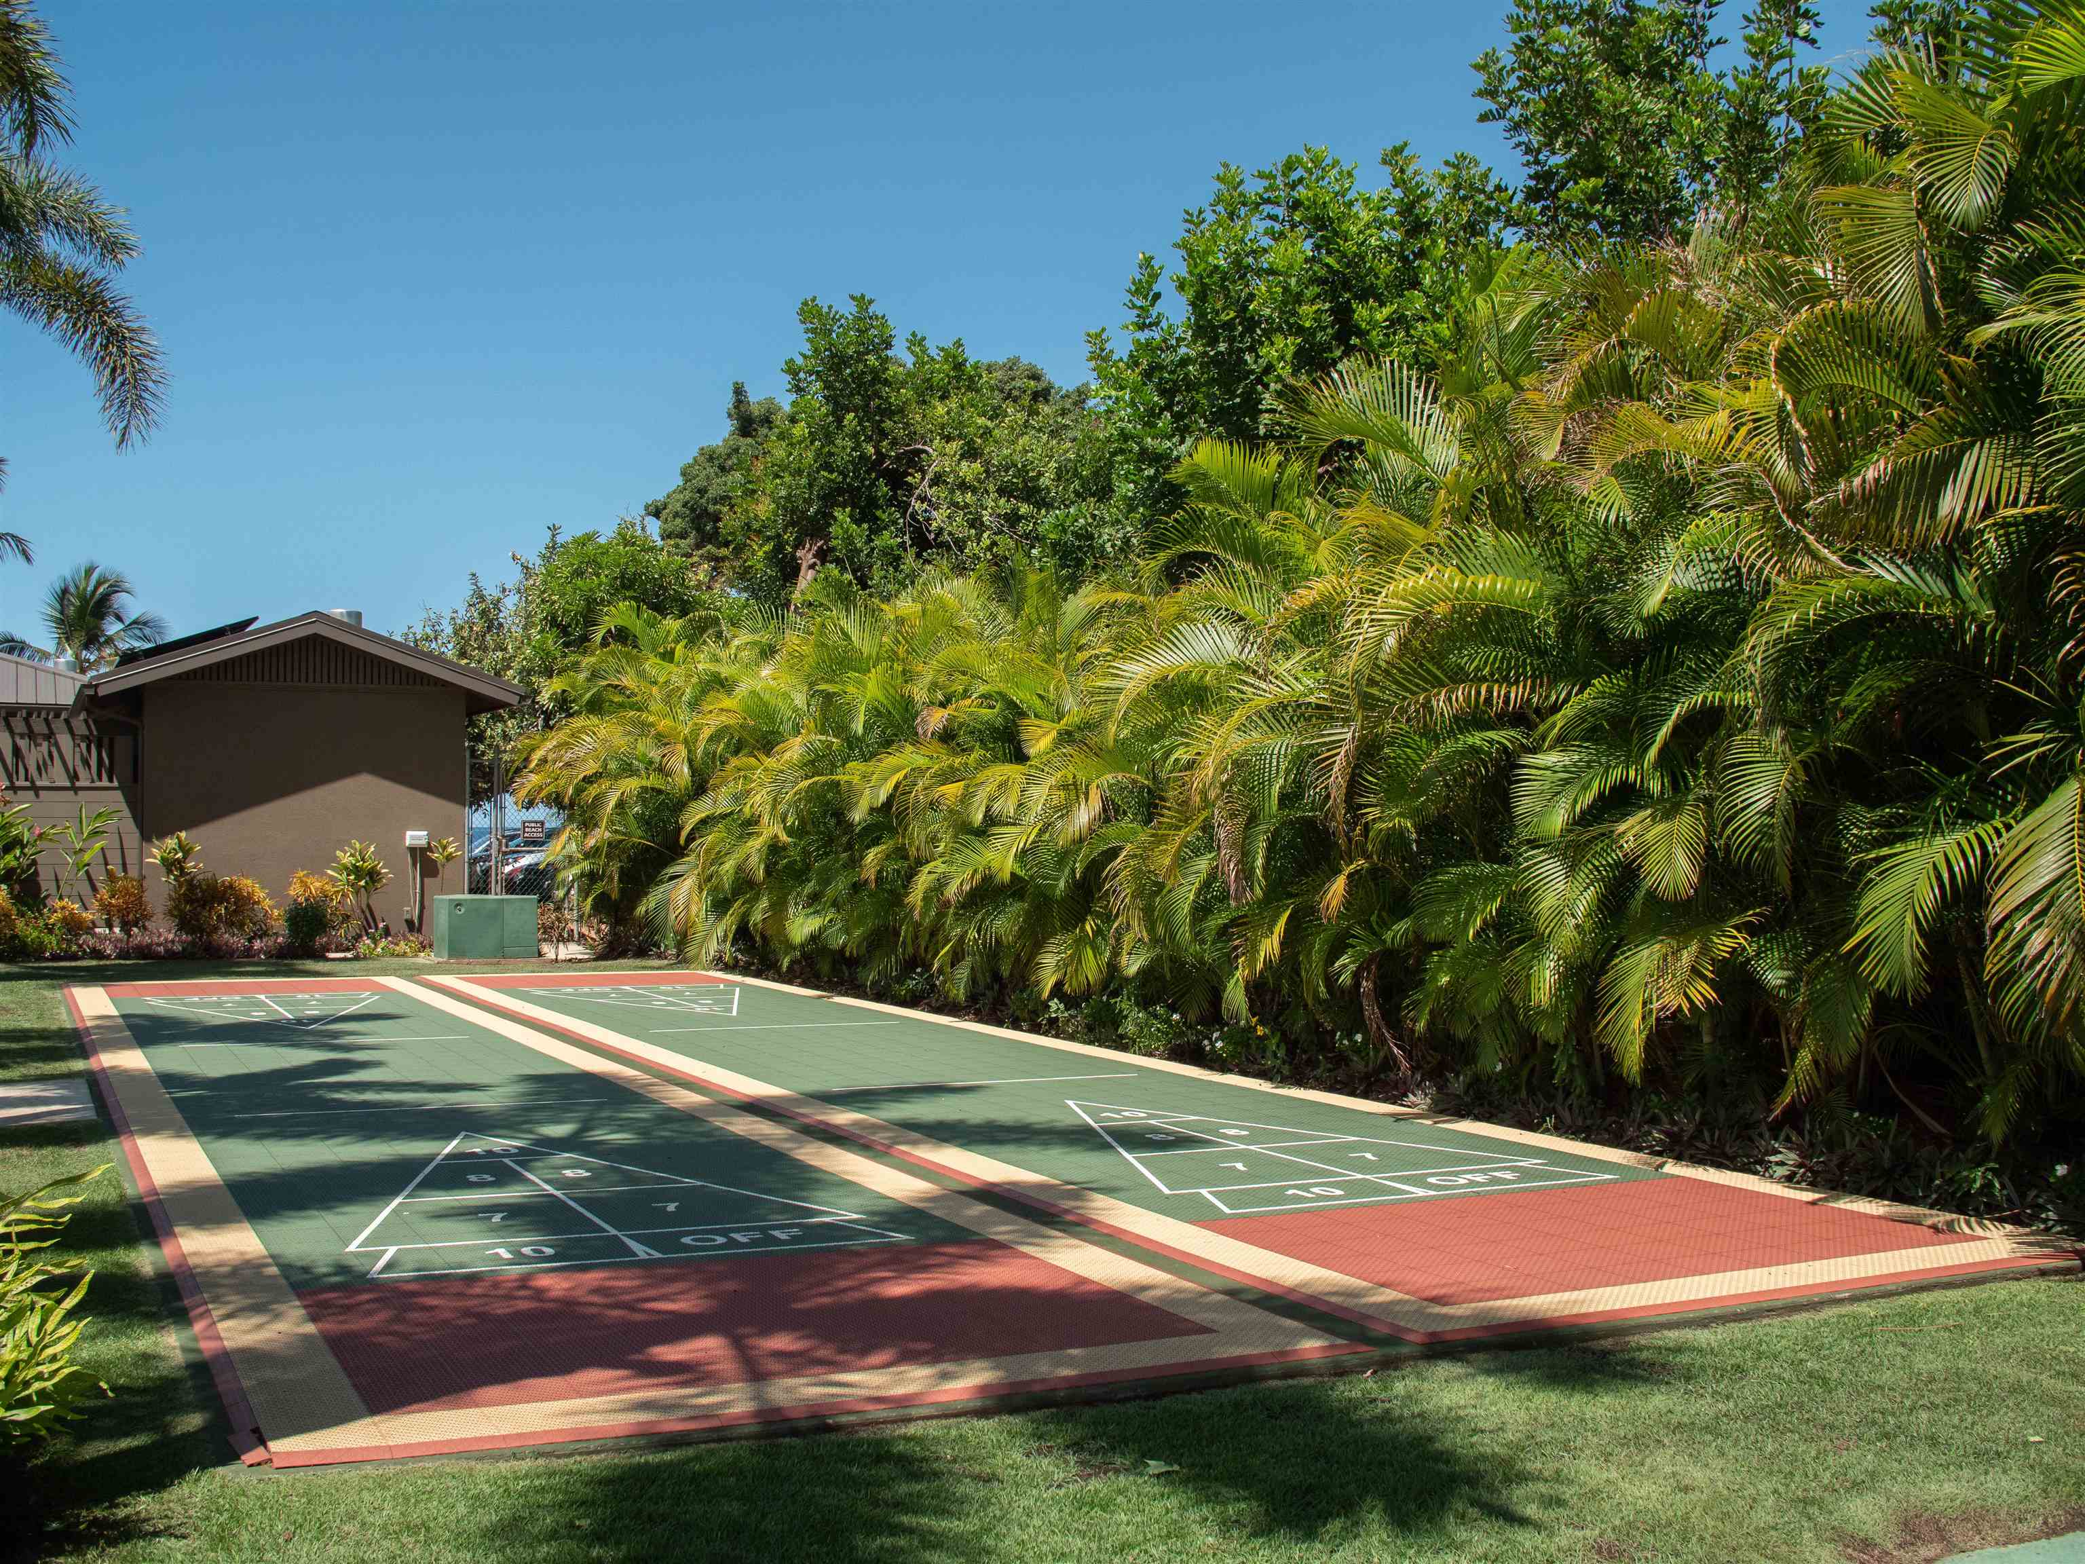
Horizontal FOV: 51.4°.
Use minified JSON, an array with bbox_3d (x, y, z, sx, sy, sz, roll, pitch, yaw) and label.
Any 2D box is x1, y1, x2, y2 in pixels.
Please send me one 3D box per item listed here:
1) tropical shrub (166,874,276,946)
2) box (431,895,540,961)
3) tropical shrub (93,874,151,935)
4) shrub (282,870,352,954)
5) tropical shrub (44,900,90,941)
[{"bbox_3d":[-9.484,1.500,25.042,1.166,0.817,0.950,1,-1,-26],"label":"tropical shrub"},{"bbox_3d":[-6.082,1.581,23.714,0.965,0.645,0.830,1,-1,-26],"label":"box"},{"bbox_3d":[-10.559,1.487,24.895,0.598,0.822,0.620,1,-1,-26],"label":"tropical shrub"},{"bbox_3d":[-8.056,1.443,24.120,0.706,0.910,0.720,1,-1,-26],"label":"shrub"},{"bbox_3d":[-11.142,1.631,24.813,0.494,0.521,0.500,1,-1,-26],"label":"tropical shrub"}]

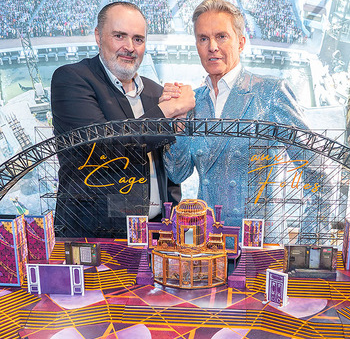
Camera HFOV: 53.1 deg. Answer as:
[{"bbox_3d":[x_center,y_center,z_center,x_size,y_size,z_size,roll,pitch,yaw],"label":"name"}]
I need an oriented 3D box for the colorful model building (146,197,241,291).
[{"bbox_3d":[0.060,0.212,1.070,0.272,0.220,0.180,1,12,8],"label":"colorful model building"}]

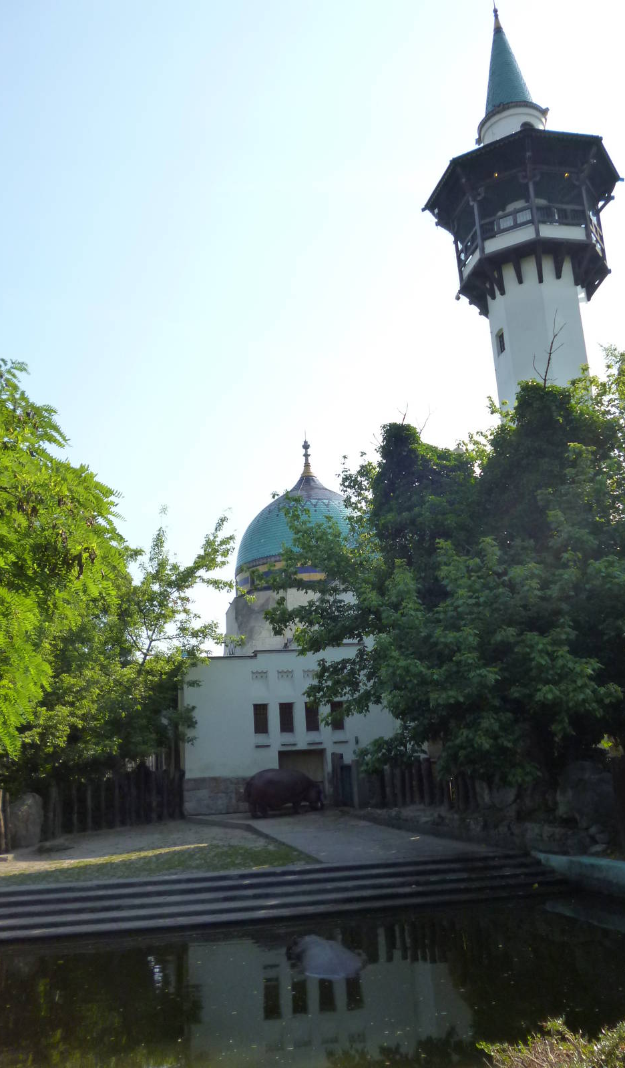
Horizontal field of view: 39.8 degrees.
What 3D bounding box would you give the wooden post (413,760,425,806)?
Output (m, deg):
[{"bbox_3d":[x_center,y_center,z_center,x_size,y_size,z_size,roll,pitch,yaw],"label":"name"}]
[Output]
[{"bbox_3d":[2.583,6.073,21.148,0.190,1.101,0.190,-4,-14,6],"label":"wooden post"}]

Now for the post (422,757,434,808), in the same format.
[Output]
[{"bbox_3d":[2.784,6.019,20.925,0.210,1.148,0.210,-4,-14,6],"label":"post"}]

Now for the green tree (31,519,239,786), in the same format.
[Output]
[{"bbox_3d":[-4.914,3.502,23.361,5.800,8.069,5.400,-3,-14,0],"label":"green tree"}]

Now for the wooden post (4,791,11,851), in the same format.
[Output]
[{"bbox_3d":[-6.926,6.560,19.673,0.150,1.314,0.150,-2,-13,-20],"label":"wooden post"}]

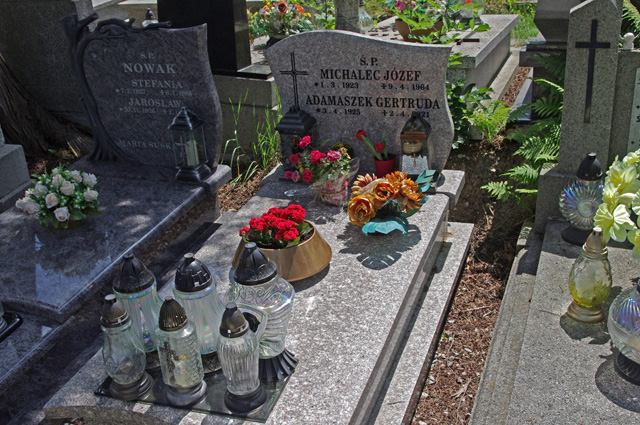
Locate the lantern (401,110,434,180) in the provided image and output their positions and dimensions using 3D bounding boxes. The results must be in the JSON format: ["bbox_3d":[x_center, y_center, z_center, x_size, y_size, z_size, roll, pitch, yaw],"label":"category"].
[{"bbox_3d":[0.407,-0.278,3.058,0.140,0.275,0.135,4,27,19],"label":"lantern"}]

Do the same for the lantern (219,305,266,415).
[{"bbox_3d":[-0.185,0.326,1.704,0.102,0.267,0.102,-4,26,2],"label":"lantern"}]

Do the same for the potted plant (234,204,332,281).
[{"bbox_3d":[-0.125,0.062,2.346,0.316,0.172,0.305,-4,26,2],"label":"potted plant"}]

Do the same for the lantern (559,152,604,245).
[{"bbox_3d":[0.839,-0.057,2.345,0.143,0.281,0.135,10,29,28],"label":"lantern"}]

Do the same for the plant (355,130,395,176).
[{"bbox_3d":[0.238,-0.246,3.093,0.165,0.215,0.100,4,27,19],"label":"plant"}]

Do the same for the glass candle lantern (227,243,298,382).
[{"bbox_3d":[-0.160,0.245,1.952,0.175,0.370,0.165,4,27,19],"label":"glass candle lantern"}]

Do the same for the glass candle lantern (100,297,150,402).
[{"bbox_3d":[-0.474,0.314,1.781,0.106,0.267,0.106,5,27,20],"label":"glass candle lantern"}]

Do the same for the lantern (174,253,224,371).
[{"bbox_3d":[-0.304,0.240,1.855,0.124,0.308,0.124,5,27,20],"label":"lantern"}]

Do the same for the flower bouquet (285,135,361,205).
[{"bbox_3d":[0.005,-0.180,2.938,0.300,0.265,0.220,4,27,19],"label":"flower bouquet"}]

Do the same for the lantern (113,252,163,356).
[{"bbox_3d":[-0.489,0.259,2.029,0.125,0.333,0.125,4,27,19],"label":"lantern"}]

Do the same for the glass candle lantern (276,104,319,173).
[{"bbox_3d":[-0.090,-0.268,2.892,0.136,0.287,0.136,10,29,28],"label":"glass candle lantern"}]

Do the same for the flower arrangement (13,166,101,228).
[{"bbox_3d":[-0.959,-0.082,2.740,0.300,0.190,0.265,4,27,19],"label":"flower arrangement"}]

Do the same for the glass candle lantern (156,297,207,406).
[{"bbox_3d":[-0.359,0.339,1.882,0.105,0.293,0.105,4,27,19],"label":"glass candle lantern"}]

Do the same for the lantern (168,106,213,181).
[{"bbox_3d":[-0.538,-0.283,3.047,0.135,0.296,0.135,10,30,29],"label":"lantern"}]

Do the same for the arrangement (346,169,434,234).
[{"bbox_3d":[0.253,-0.049,2.502,0.287,0.178,0.253,4,27,17],"label":"arrangement"}]

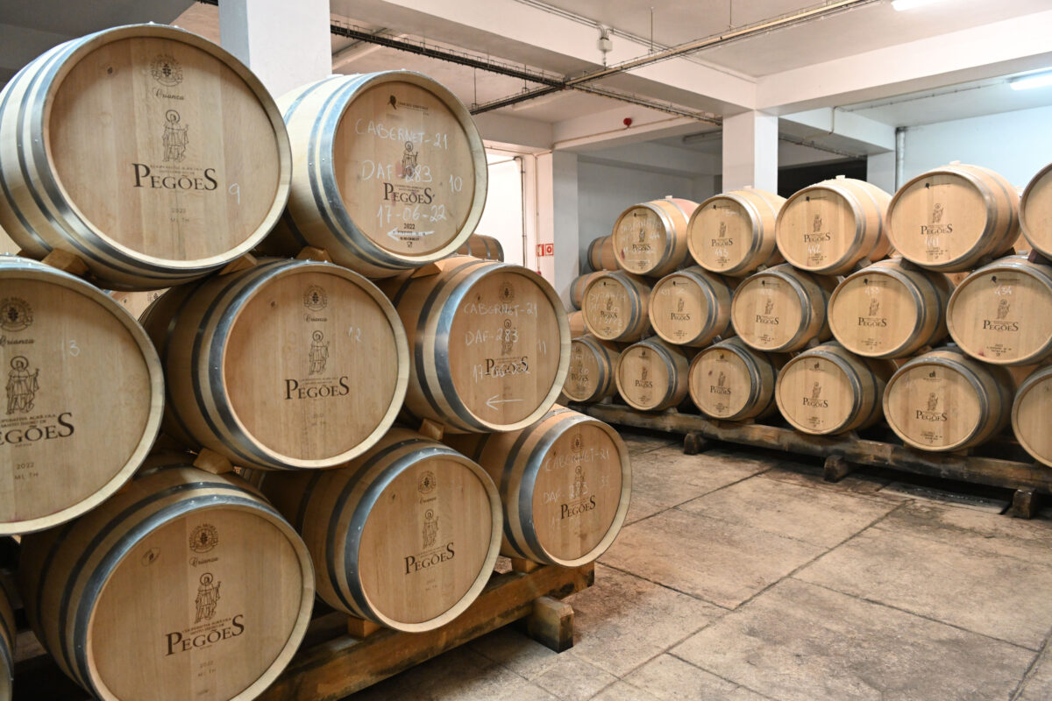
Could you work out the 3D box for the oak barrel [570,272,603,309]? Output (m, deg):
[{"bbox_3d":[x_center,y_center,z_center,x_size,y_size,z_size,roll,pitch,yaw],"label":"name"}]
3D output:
[{"bbox_3d":[1.207,-0.876,10.800,0.690,0.690,0.950,-7,8,-43],"label":"oak barrel"}]

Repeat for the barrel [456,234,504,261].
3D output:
[{"bbox_3d":[-0.867,-1.346,10.200,0.950,0.690,0.690,-7,8,-43],"label":"barrel"}]

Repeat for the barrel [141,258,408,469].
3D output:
[{"bbox_3d":[-0.904,0.037,2.375,0.690,0.690,0.950,-7,6,-43],"label":"barrel"}]

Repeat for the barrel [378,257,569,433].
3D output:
[{"bbox_3d":[-0.367,-0.031,2.815,0.690,0.690,0.950,-7,8,-43],"label":"barrel"}]

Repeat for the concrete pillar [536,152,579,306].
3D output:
[{"bbox_3d":[0.528,-1.514,11.840,0.590,3.500,0.410,-7,8,-43],"label":"concrete pillar"}]

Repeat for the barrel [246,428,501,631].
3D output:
[{"bbox_3d":[-0.617,0.614,2.668,0.690,0.690,0.950,-7,7,-42],"label":"barrel"}]

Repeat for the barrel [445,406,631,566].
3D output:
[{"bbox_3d":[-0.083,0.548,3.160,0.690,0.690,0.950,-7,8,-42],"label":"barrel"}]

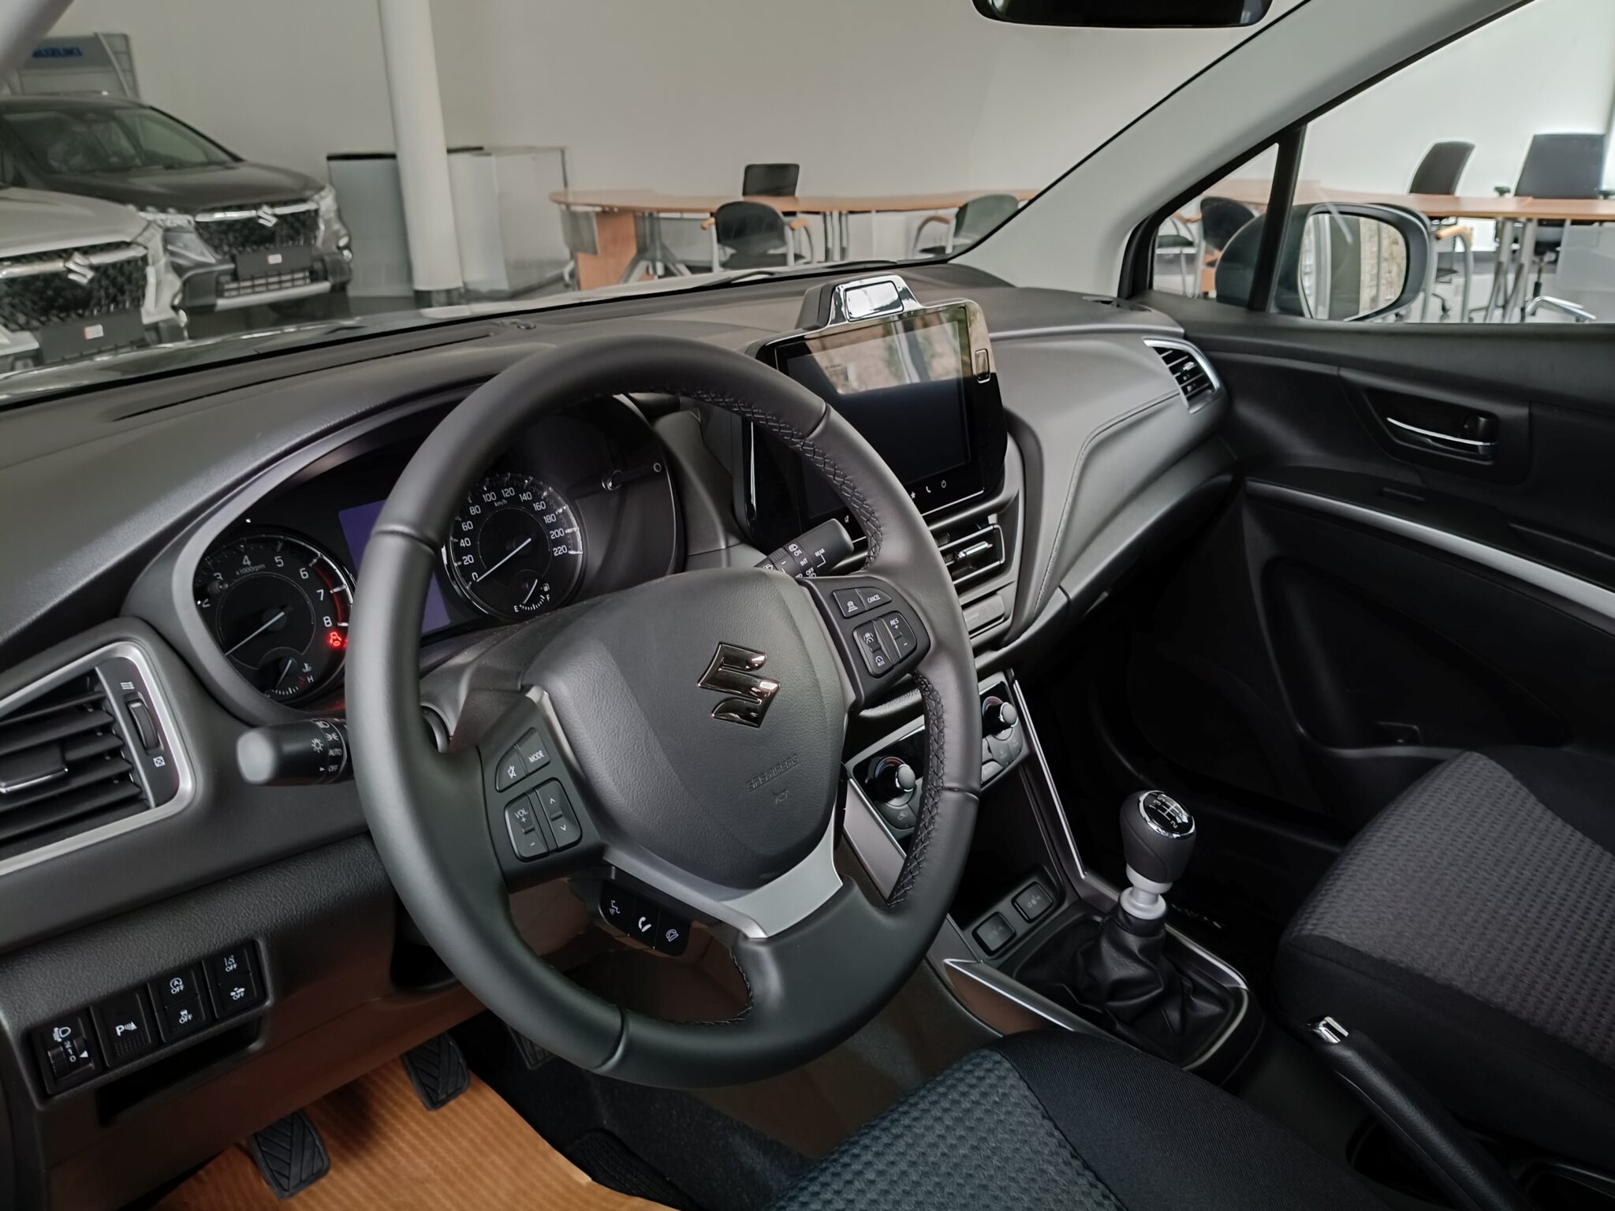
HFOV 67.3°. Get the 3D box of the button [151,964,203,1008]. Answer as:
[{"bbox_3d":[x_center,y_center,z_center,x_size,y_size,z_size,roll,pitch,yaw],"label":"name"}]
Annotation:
[{"bbox_3d":[-0.319,0.191,0.612,0.022,0.017,0.010,-19,24,-36],"label":"button"}]

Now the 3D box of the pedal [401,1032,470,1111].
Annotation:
[{"bbox_3d":[-0.345,0.430,1.128,0.054,0.062,0.022,-23,1,-42],"label":"pedal"}]

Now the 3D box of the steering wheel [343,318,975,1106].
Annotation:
[{"bbox_3d":[-0.056,0.047,0.621,0.370,0.370,0.090,-26,5,-41],"label":"steering wheel"}]

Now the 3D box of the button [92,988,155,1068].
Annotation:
[{"bbox_3d":[-0.338,0.206,0.600,0.024,0.034,0.012,-19,24,-36],"label":"button"}]

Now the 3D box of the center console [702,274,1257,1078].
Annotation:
[{"bbox_3d":[0.163,0.054,0.910,0.420,0.560,0.290,19,29,40],"label":"center console"}]

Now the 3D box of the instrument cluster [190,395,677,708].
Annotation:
[{"bbox_3d":[-0.245,-0.033,0.791,0.310,0.155,0.090,-23,11,-42],"label":"instrument cluster"}]

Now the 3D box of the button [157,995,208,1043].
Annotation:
[{"bbox_3d":[-0.319,0.208,0.617,0.022,0.017,0.010,-19,24,-36],"label":"button"}]

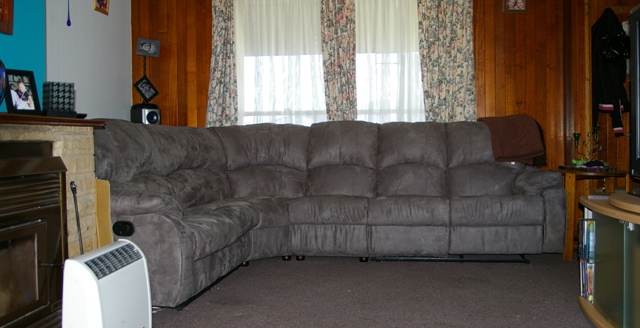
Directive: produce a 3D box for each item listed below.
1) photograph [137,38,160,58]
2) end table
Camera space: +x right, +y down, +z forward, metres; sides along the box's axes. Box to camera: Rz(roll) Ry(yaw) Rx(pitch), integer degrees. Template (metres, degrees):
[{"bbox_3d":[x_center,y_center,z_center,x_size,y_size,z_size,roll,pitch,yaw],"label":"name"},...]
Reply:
[{"bbox_3d":[-1.479,-1.002,5.220,0.195,0.146,0.020,5,2,-7],"label":"photograph"},{"bbox_3d":[1.996,0.359,4.360,0.480,0.600,0.450,0,2,5],"label":"end table"}]

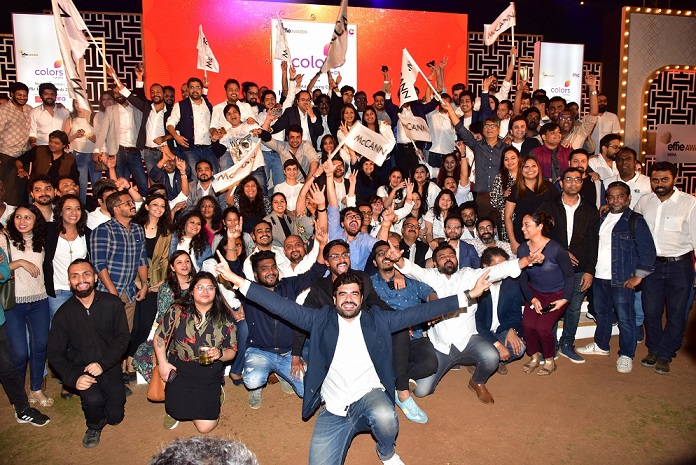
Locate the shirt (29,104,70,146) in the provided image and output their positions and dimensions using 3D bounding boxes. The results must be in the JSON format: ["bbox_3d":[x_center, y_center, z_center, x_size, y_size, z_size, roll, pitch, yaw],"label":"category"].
[{"bbox_3d":[-3.460,-1.175,5.400,0.500,0.660,0.300,-2,6,-17],"label":"shirt"}]

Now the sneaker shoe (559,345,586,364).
[{"bbox_3d":[2.002,1.060,4.151,0.100,0.120,0.270,-3,6,-27],"label":"sneaker shoe"}]

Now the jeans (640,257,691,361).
[{"bbox_3d":[2.710,0.655,3.950,0.400,0.870,0.270,3,6,33],"label":"jeans"}]

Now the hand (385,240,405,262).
[{"bbox_3d":[0.325,0.134,3.250,0.120,0.180,0.080,-25,6,3],"label":"hand"}]

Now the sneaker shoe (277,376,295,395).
[{"bbox_3d":[-0.484,1.150,3.600,0.105,0.120,0.285,-2,18,-25],"label":"sneaker shoe"}]

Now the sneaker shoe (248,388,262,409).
[{"bbox_3d":[-0.672,1.172,3.395,0.105,0.110,0.290,0,5,-3],"label":"sneaker shoe"}]

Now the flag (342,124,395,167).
[{"bbox_3d":[0.190,-0.791,4.200,0.390,0.270,0.100,23,5,-5],"label":"flag"}]

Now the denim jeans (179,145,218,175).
[{"bbox_3d":[-1.707,-0.605,5.300,0.460,0.900,0.320,-2,6,-11],"label":"denim jeans"}]

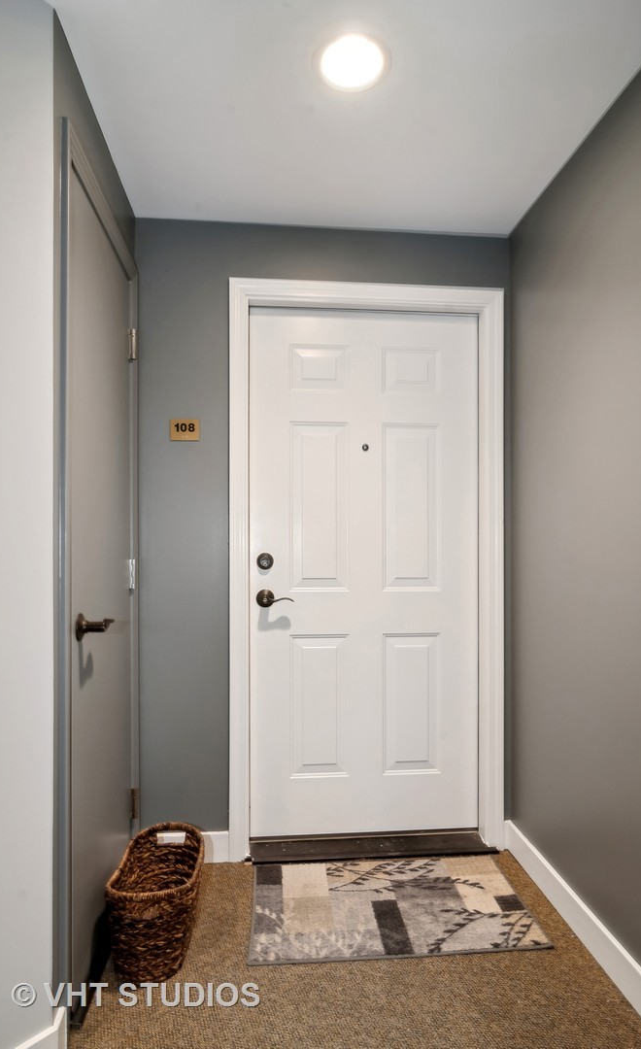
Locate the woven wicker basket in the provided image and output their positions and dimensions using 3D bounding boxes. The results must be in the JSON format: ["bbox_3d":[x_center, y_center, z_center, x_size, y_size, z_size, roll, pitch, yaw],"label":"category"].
[{"bbox_3d":[-0.484,1.106,1.548,0.250,0.262,0.335,0,0,-5],"label":"woven wicker basket"}]

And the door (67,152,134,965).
[{"bbox_3d":[-0.639,0.193,1.517,0.045,2.060,0.595,0,0,-7],"label":"door"}]

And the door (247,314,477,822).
[{"bbox_3d":[0.175,0.175,2.040,0.905,2.020,0.045,0,0,-5],"label":"door"}]

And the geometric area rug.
[{"bbox_3d":[0.220,1.232,1.727,0.880,0.012,0.455,0,0,-5],"label":"geometric area rug"}]

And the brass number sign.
[{"bbox_3d":[-0.493,-0.343,1.905,0.104,0.072,0.008,0,0,-5],"label":"brass number sign"}]

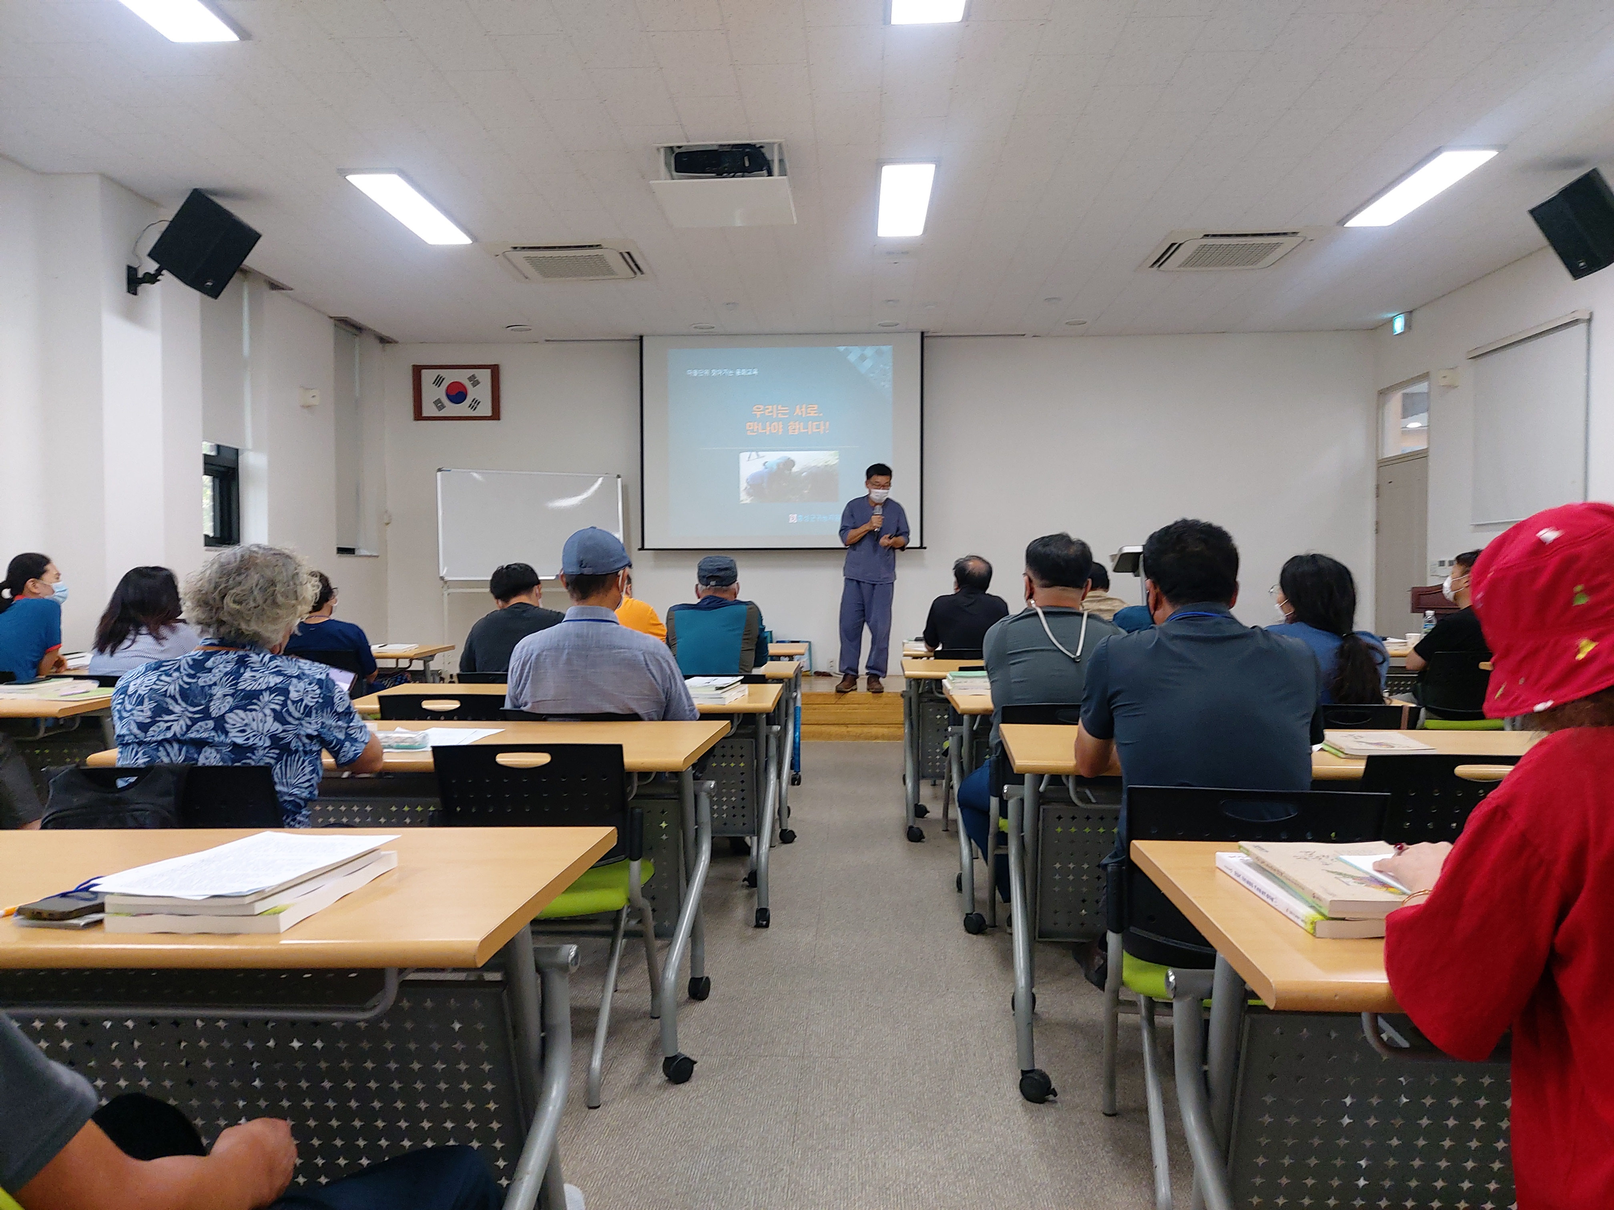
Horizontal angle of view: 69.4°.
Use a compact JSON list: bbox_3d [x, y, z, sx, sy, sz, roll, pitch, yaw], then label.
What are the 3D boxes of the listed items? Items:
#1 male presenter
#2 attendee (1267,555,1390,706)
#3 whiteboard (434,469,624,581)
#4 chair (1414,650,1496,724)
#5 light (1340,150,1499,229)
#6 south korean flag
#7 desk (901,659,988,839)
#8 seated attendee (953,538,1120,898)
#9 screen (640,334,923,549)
[{"bbox_3d":[0.483,-0.198,8.500,0.520,1.670,0.380,0,1,-2],"label":"male presenter"},{"bbox_3d":[1.479,0.450,3.466,0.460,1.204,0.770,0,1,-13],"label":"attendee"},{"bbox_3d":[-2.260,-0.650,9.600,1.490,0.885,0.040,-1,1,-22],"label":"whiteboard"},{"bbox_3d":[3.039,0.596,5.586,0.500,0.800,0.560,0,1,-2],"label":"chair"},{"bbox_3d":[3.240,-2.204,6.180,0.290,0.060,1.240,0,1,2],"label":"light"},{"bbox_3d":[-3.086,-1.881,10.299,0.730,0.480,0.040,0,1,3],"label":"south korean flag"},{"bbox_3d":[1.066,0.640,5.203,1.260,0.740,0.620,0,1,3],"label":"desk"},{"bbox_3d":[0.706,0.423,3.546,0.520,1.258,0.800,0,1,0],"label":"seated attendee"},{"bbox_3d":[-0.215,-1.395,9.950,2.430,1.840,0.050,0,1,2],"label":"screen"}]

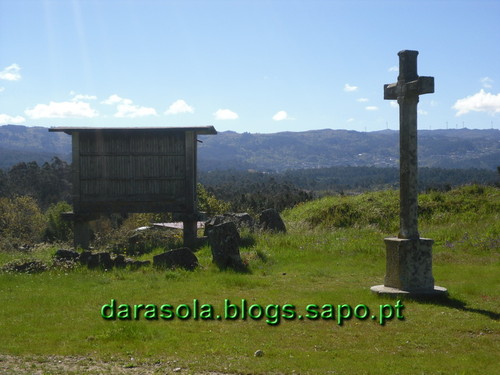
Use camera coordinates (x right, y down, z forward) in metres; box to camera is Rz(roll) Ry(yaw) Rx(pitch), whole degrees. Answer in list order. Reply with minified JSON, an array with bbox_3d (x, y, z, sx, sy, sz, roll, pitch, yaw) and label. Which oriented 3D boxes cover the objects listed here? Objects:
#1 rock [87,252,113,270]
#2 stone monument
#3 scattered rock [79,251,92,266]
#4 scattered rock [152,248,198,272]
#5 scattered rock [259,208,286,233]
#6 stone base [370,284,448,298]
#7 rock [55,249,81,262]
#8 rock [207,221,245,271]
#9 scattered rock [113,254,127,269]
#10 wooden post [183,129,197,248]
[{"bbox_3d":[-2.632,1.294,14.900,0.450,0.320,0.360,0,1,0],"label":"rock"},{"bbox_3d":[2.430,-0.240,13.000,1.150,3.680,1.180,0,0,-19],"label":"stone monument"},{"bbox_3d":[-3.204,1.393,16.600,0.267,0.331,0.280,0,0,0],"label":"scattered rock"},{"bbox_3d":[-1.403,1.351,16.100,0.842,0.453,0.580,0,0,0],"label":"scattered rock"},{"bbox_3d":[0.573,0.840,21.500,0.700,0.610,0.550,0,1,0],"label":"scattered rock"},{"bbox_3d":[2.265,1.470,12.100,1.090,0.080,1.090,0,1,0],"label":"stone base"},{"bbox_3d":[-3.683,1.377,17.200,0.514,0.293,0.380,0,0,0],"label":"rock"},{"bbox_3d":[-0.426,1.007,14.800,0.630,0.860,0.480,0,1,0],"label":"rock"},{"bbox_3d":[-2.496,1.420,16.300,0.262,0.277,0.260,0,0,0],"label":"scattered rock"},{"bbox_3d":[-1.335,0.044,18.800,0.290,2.600,0.270,0,1,0],"label":"wooden post"}]

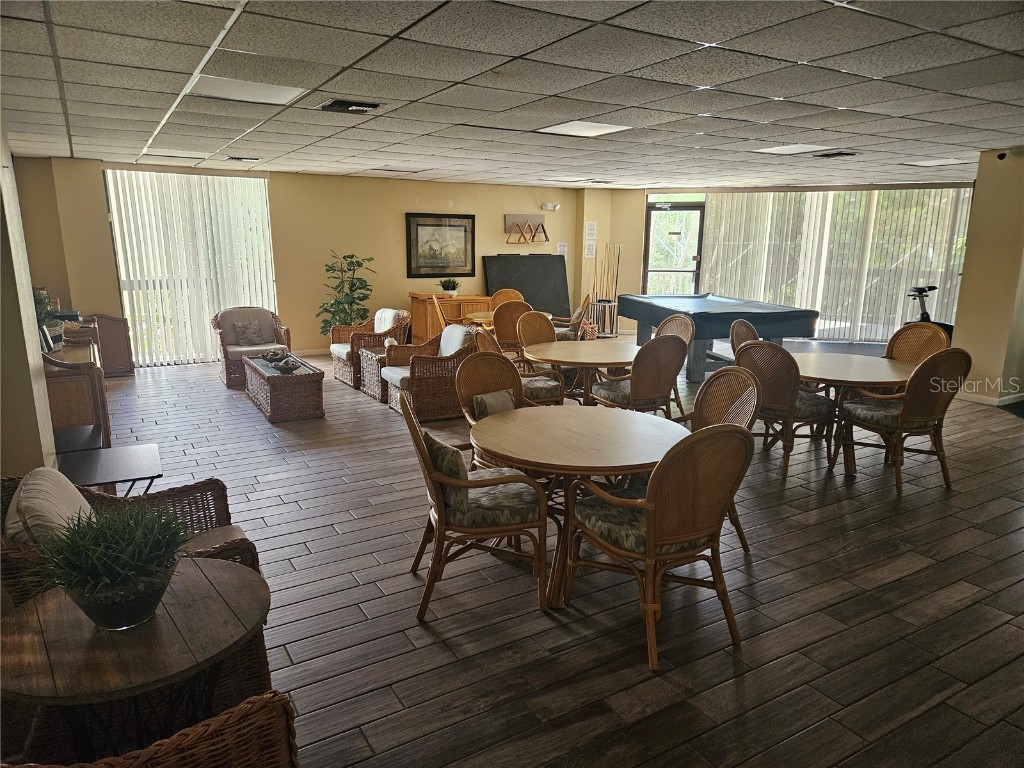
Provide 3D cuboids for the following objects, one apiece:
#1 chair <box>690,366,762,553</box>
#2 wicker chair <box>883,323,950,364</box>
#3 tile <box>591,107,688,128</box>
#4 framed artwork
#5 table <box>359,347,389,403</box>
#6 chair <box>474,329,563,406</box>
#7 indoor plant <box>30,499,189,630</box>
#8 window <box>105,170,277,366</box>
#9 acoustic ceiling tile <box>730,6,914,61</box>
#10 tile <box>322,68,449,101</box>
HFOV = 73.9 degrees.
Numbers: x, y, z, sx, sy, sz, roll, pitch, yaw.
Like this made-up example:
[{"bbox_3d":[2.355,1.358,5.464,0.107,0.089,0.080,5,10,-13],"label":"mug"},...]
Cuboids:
[{"bbox_3d":[0.933,0.402,3.609,0.630,0.966,0.570,-5,13,-24],"label":"chair"},{"bbox_3d":[3.129,0.026,5.528,0.620,0.965,0.580,-7,14,-31],"label":"wicker chair"},{"bbox_3d":[0.869,-1.839,4.666,0.600,0.020,0.600,-7,14,-30],"label":"tile"},{"bbox_3d":[-1.064,-2.102,10.388,1.140,0.940,0.040,-7,14,-30],"label":"framed artwork"},{"bbox_3d":[-1.241,-0.128,7.262,0.570,0.460,0.620,-7,14,-30],"label":"table"},{"bbox_3d":[0.050,0.025,5.282,0.650,0.955,0.560,-6,14,-29],"label":"chair"},{"bbox_3d":[-1.056,0.480,1.785,0.360,0.280,0.350,-7,14,-32],"label":"indoor plant"},{"bbox_3d":[-3.999,-1.449,8.761,1.800,2.350,0.100,-7,14,-30],"label":"window"},{"bbox_3d":[1.301,-1.471,2.881,0.600,0.020,0.600,-7,14,-30],"label":"acoustic ceiling tile"},{"bbox_3d":[-0.703,-1.660,3.771,0.605,0.020,0.605,-7,14,-30],"label":"tile"}]

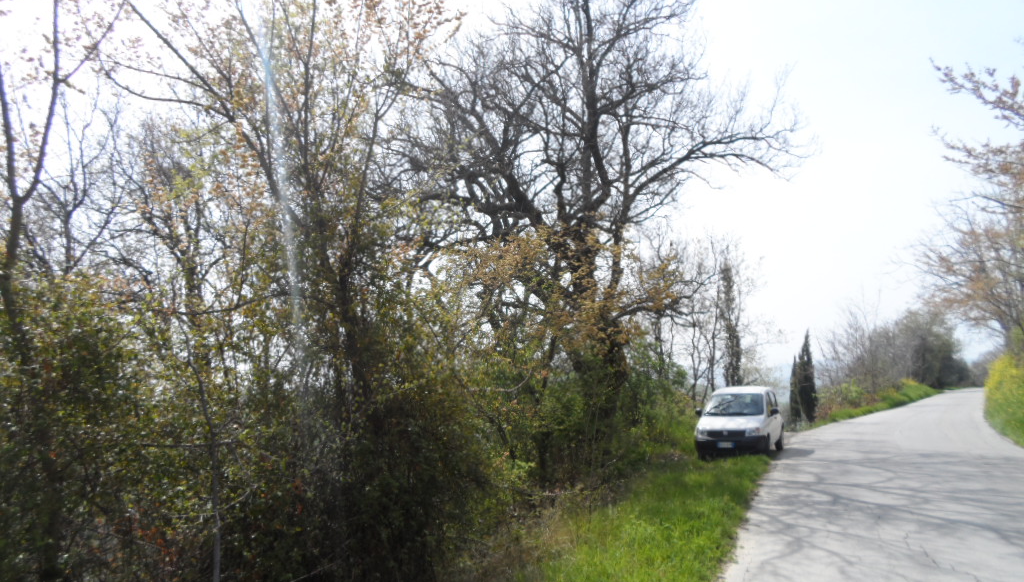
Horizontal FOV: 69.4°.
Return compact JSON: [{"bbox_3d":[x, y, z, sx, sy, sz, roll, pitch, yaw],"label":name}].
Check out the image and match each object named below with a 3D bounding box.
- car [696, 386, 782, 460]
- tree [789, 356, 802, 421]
[{"bbox_3d":[5.282,3.017,17.069,1.620,1.540,3.540,-5,-7,27],"label":"car"},{"bbox_3d":[10.613,3.732,27.658,0.480,2.632,0.480,-3,-7,22],"label":"tree"}]

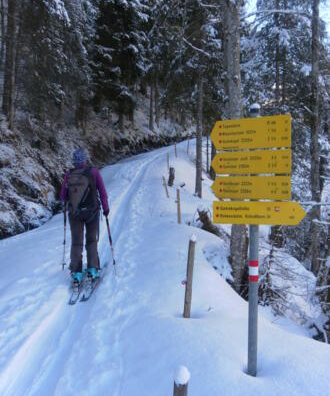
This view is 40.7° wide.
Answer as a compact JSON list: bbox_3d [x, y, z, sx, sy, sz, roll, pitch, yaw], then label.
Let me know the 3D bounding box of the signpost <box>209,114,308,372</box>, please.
[{"bbox_3d":[0.625,0.300,3.055,0.670,1.877,0.090,1,1,25],"label":"signpost"}]

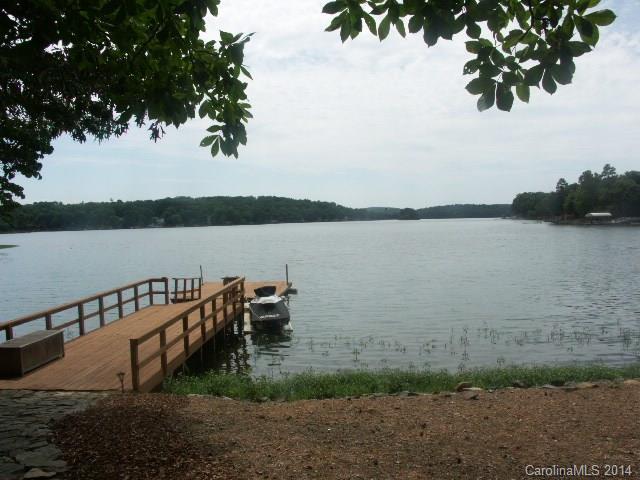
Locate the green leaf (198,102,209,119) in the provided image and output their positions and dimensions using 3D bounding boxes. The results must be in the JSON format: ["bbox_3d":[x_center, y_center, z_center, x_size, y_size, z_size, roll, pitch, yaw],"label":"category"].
[{"bbox_3d":[-0.810,-0.901,3.600,0.070,0.111,0.045,0,2,0],"label":"green leaf"}]

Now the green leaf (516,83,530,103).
[{"bbox_3d":[1.022,-0.741,2.600,0.070,0.100,0.040,0,2,0],"label":"green leaf"}]

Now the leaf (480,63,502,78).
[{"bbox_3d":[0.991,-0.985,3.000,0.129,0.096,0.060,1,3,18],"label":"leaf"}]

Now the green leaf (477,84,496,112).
[{"bbox_3d":[0.836,-0.711,2.600,0.100,0.141,0.056,0,2,0],"label":"green leaf"}]

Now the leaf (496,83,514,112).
[{"bbox_3d":[0.932,-0.716,2.600,0.090,0.151,0.060,0,2,0],"label":"leaf"}]

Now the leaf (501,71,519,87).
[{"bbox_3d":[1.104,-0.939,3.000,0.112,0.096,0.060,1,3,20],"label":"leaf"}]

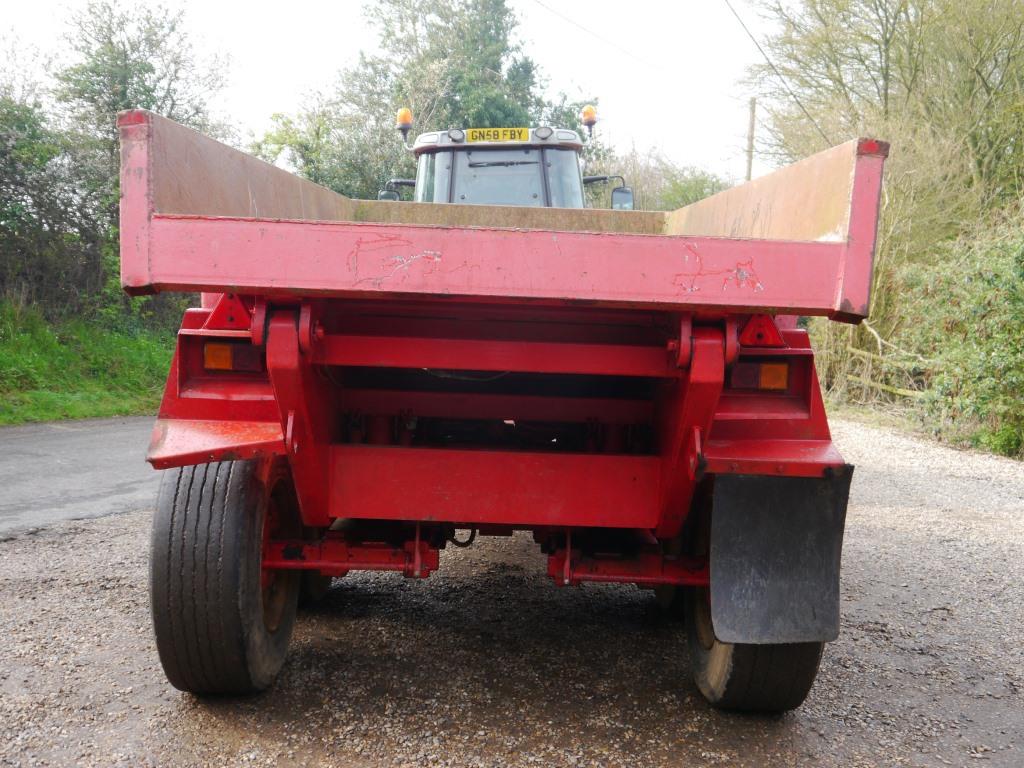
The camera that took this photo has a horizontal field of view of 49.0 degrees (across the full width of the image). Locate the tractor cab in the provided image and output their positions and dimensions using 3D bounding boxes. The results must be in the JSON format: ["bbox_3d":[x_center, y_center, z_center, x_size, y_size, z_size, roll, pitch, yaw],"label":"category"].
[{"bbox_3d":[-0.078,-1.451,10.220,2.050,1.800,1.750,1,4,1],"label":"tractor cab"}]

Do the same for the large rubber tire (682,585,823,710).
[{"bbox_3d":[0.933,0.734,4.398,0.385,1.060,1.060,2,4,0],"label":"large rubber tire"}]

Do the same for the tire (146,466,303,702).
[{"bbox_3d":[-1.085,0.653,4.400,0.385,1.060,1.060,2,4,0],"label":"tire"}]

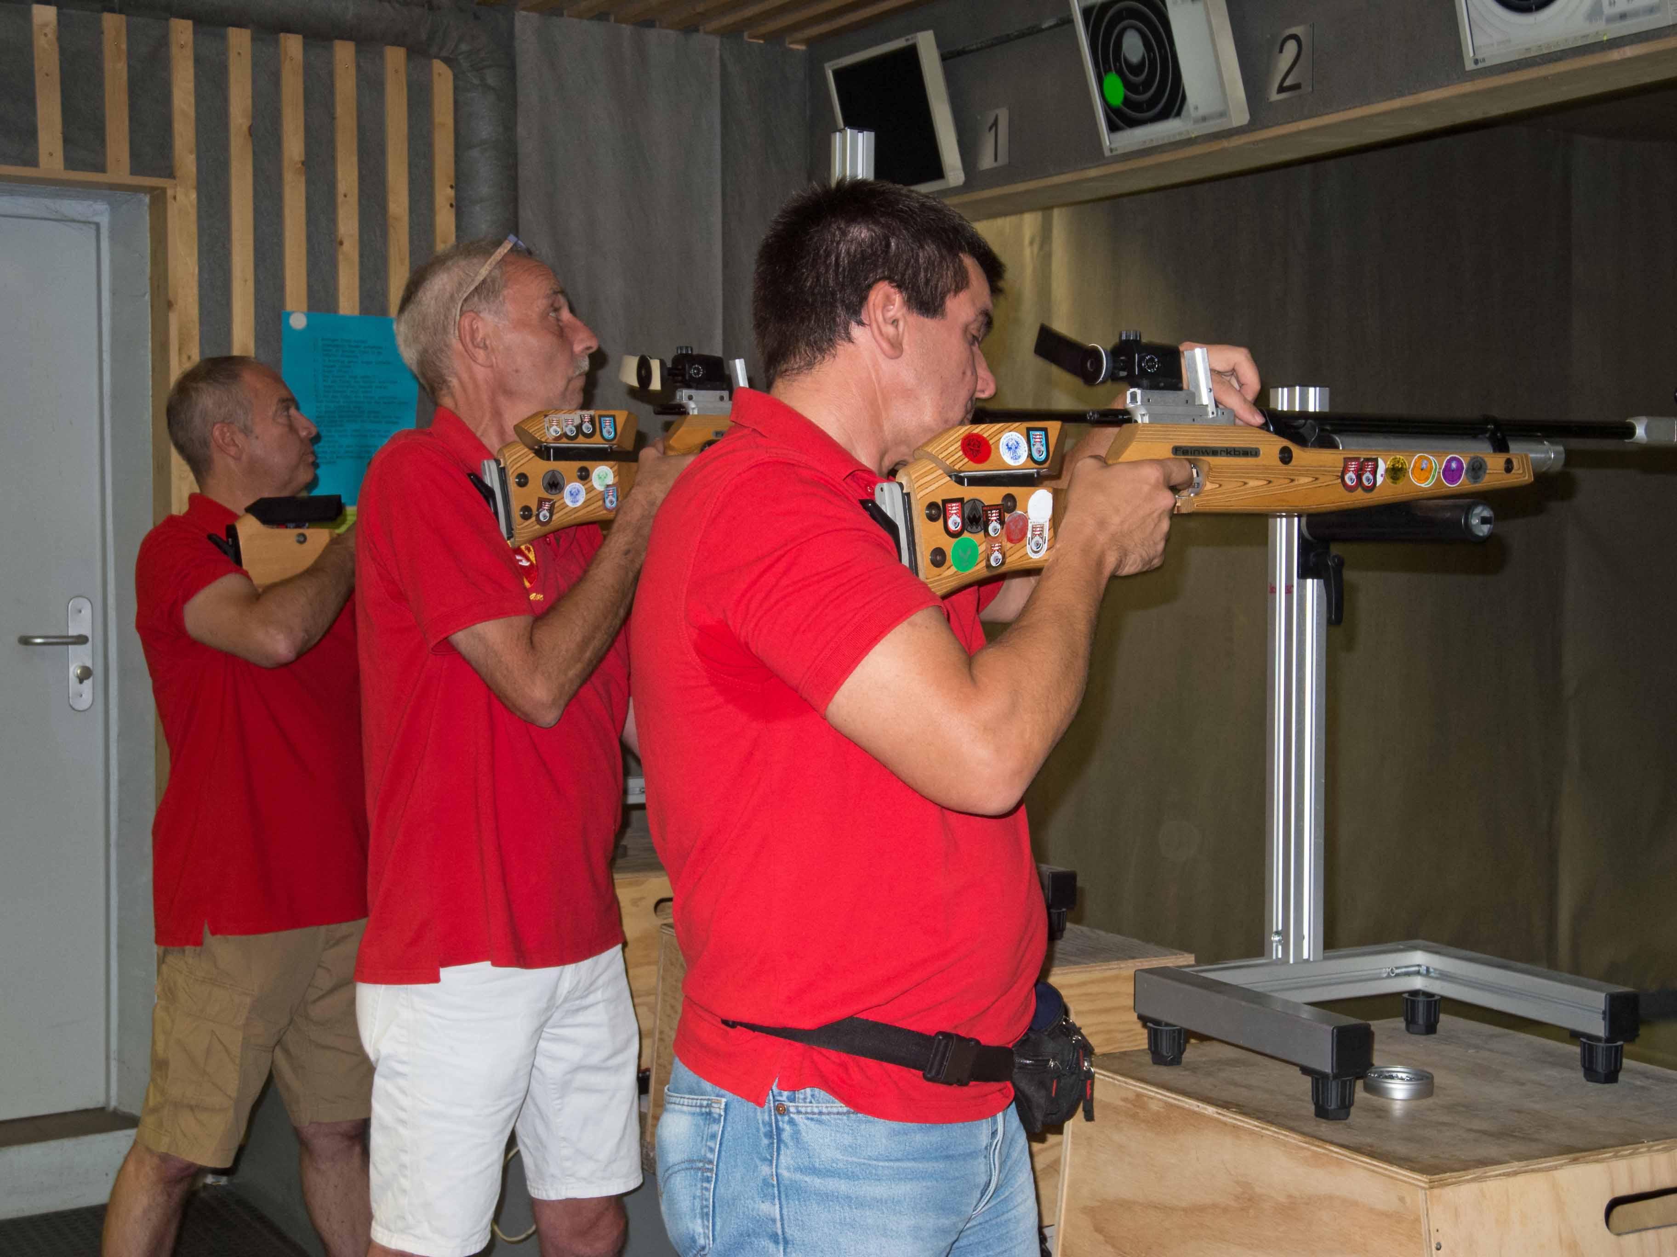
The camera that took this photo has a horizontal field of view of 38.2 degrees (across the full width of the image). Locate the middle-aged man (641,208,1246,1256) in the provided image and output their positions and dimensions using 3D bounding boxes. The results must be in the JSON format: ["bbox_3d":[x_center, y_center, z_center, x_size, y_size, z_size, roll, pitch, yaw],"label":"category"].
[{"bbox_3d":[0.115,0.480,2.170,0.570,1.750,0.540,1,3,14],"label":"middle-aged man"}]

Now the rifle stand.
[{"bbox_3d":[0.515,0.095,2.277,0.360,0.650,0.291,-1,3,-28],"label":"rifle stand"}]

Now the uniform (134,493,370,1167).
[{"bbox_3d":[-0.850,0.290,3.700,0.380,1.000,0.480,0,3,5],"label":"uniform"}]

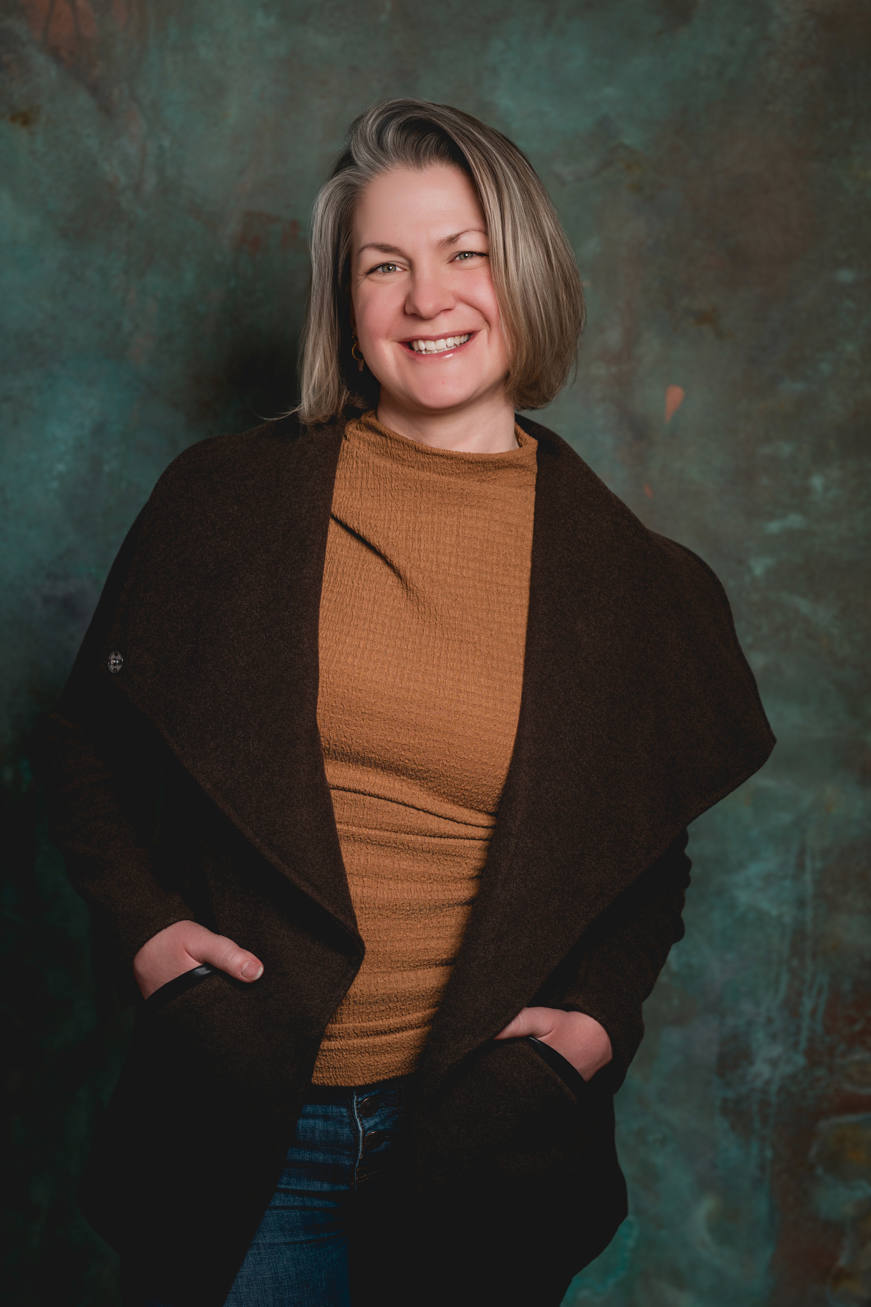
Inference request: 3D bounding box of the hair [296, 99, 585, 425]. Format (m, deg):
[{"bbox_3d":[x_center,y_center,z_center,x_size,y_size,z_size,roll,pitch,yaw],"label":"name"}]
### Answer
[{"bbox_3d":[-0.004,-0.320,2.500,0.240,0.265,0.225,-8,4,8],"label":"hair"}]

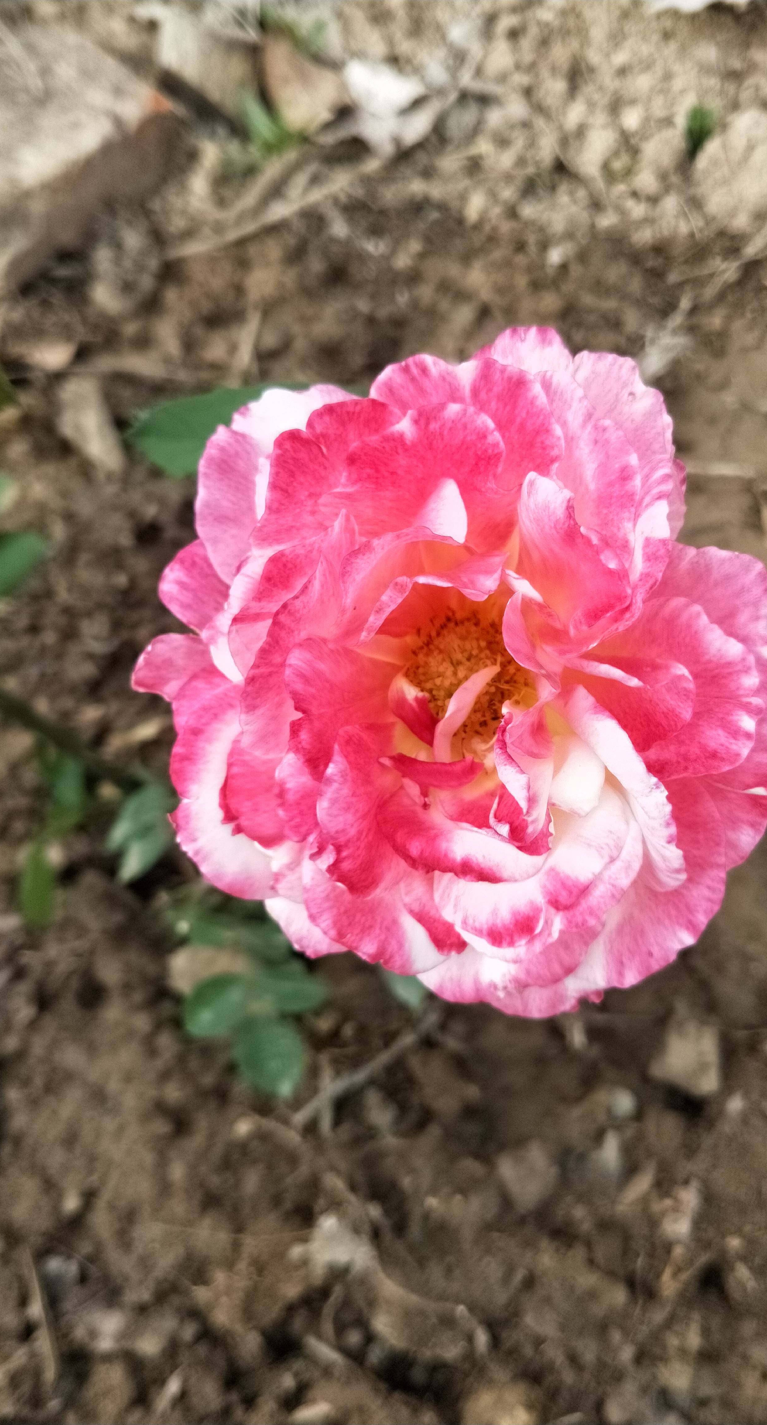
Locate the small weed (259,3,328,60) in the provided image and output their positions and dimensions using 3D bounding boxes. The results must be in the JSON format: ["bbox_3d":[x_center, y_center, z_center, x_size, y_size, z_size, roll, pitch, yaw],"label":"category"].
[{"bbox_3d":[-0.048,-0.364,0.550,0.034,0.022,0.026,-2,69,-1],"label":"small weed"}]

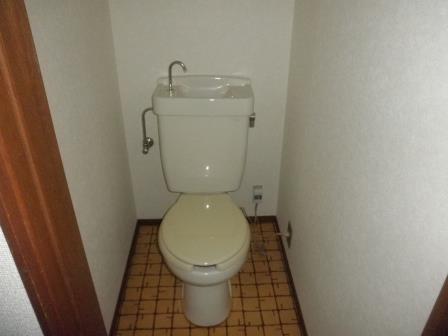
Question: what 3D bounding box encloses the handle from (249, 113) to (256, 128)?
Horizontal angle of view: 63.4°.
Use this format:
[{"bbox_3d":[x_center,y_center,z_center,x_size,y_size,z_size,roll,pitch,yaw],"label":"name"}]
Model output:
[{"bbox_3d":[0.130,-0.222,1.693,0.040,0.065,0.062,-1,28,-3],"label":"handle"}]

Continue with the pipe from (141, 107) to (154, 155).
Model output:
[{"bbox_3d":[-0.367,-0.191,1.801,0.081,0.262,0.085,-1,28,-3],"label":"pipe"}]

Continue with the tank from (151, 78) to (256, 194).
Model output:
[{"bbox_3d":[-0.094,-0.153,1.764,0.445,0.535,0.204,-1,28,-3],"label":"tank"}]

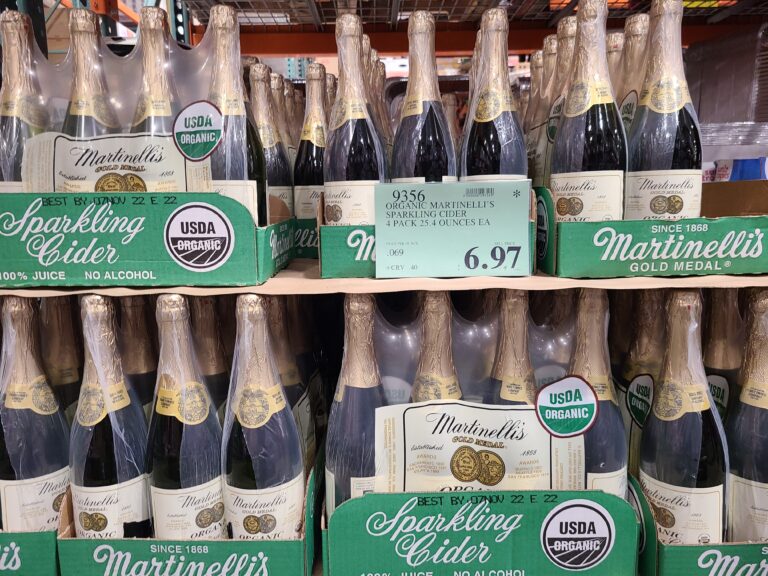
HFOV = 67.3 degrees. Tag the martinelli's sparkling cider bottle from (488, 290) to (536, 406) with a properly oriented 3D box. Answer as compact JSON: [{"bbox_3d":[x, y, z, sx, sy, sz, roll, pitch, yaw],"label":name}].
[{"bbox_3d":[0.145,0.151,0.647,0.083,0.310,0.083,-8,10,-42],"label":"martinelli's sparkling cider bottle"}]

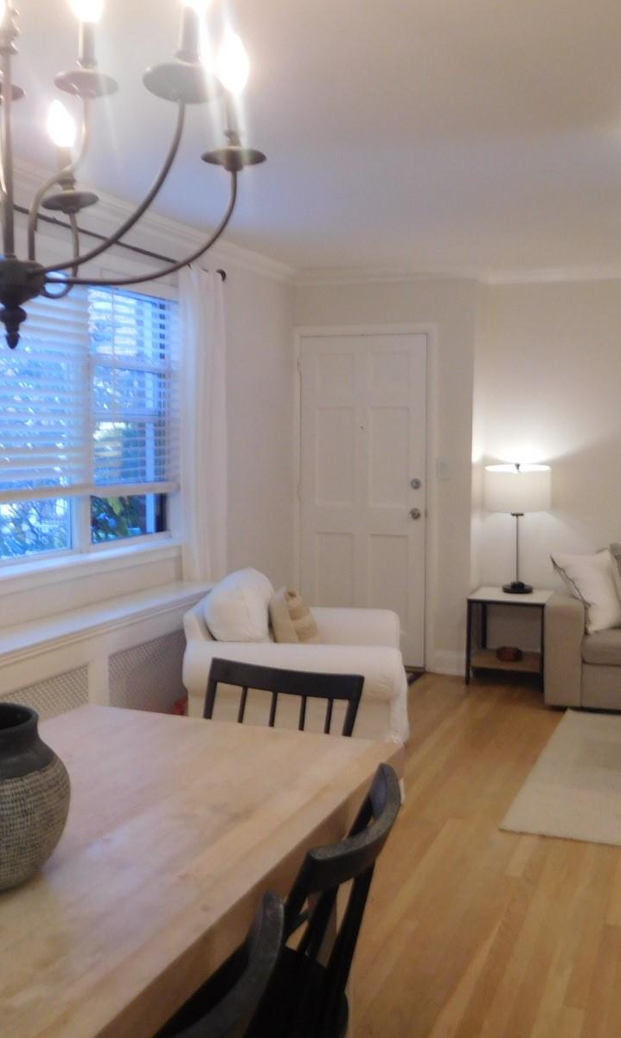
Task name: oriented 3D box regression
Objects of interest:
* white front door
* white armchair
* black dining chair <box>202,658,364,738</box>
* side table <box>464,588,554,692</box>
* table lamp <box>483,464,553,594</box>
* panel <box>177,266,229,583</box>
[{"bbox_3d":[0.321,-0.102,6.158,0.820,2.030,0.060,2,5,23],"label":"white front door"},{"bbox_3d":[-0.002,0.621,4.382,0.900,0.880,1.050,1,5,7],"label":"white armchair"},{"bbox_3d":[-0.150,0.810,2.393,0.460,0.830,0.520,2,5,23],"label":"black dining chair"},{"bbox_3d":[1.175,0.692,5.846,0.440,0.504,0.420,2,5,23],"label":"side table"},{"bbox_3d":[1.220,0.054,5.879,0.395,0.761,0.395,2,5,23],"label":"table lamp"},{"bbox_3d":[-0.535,-0.477,4.976,0.110,1.610,0.360,2,5,23],"label":"panel"}]

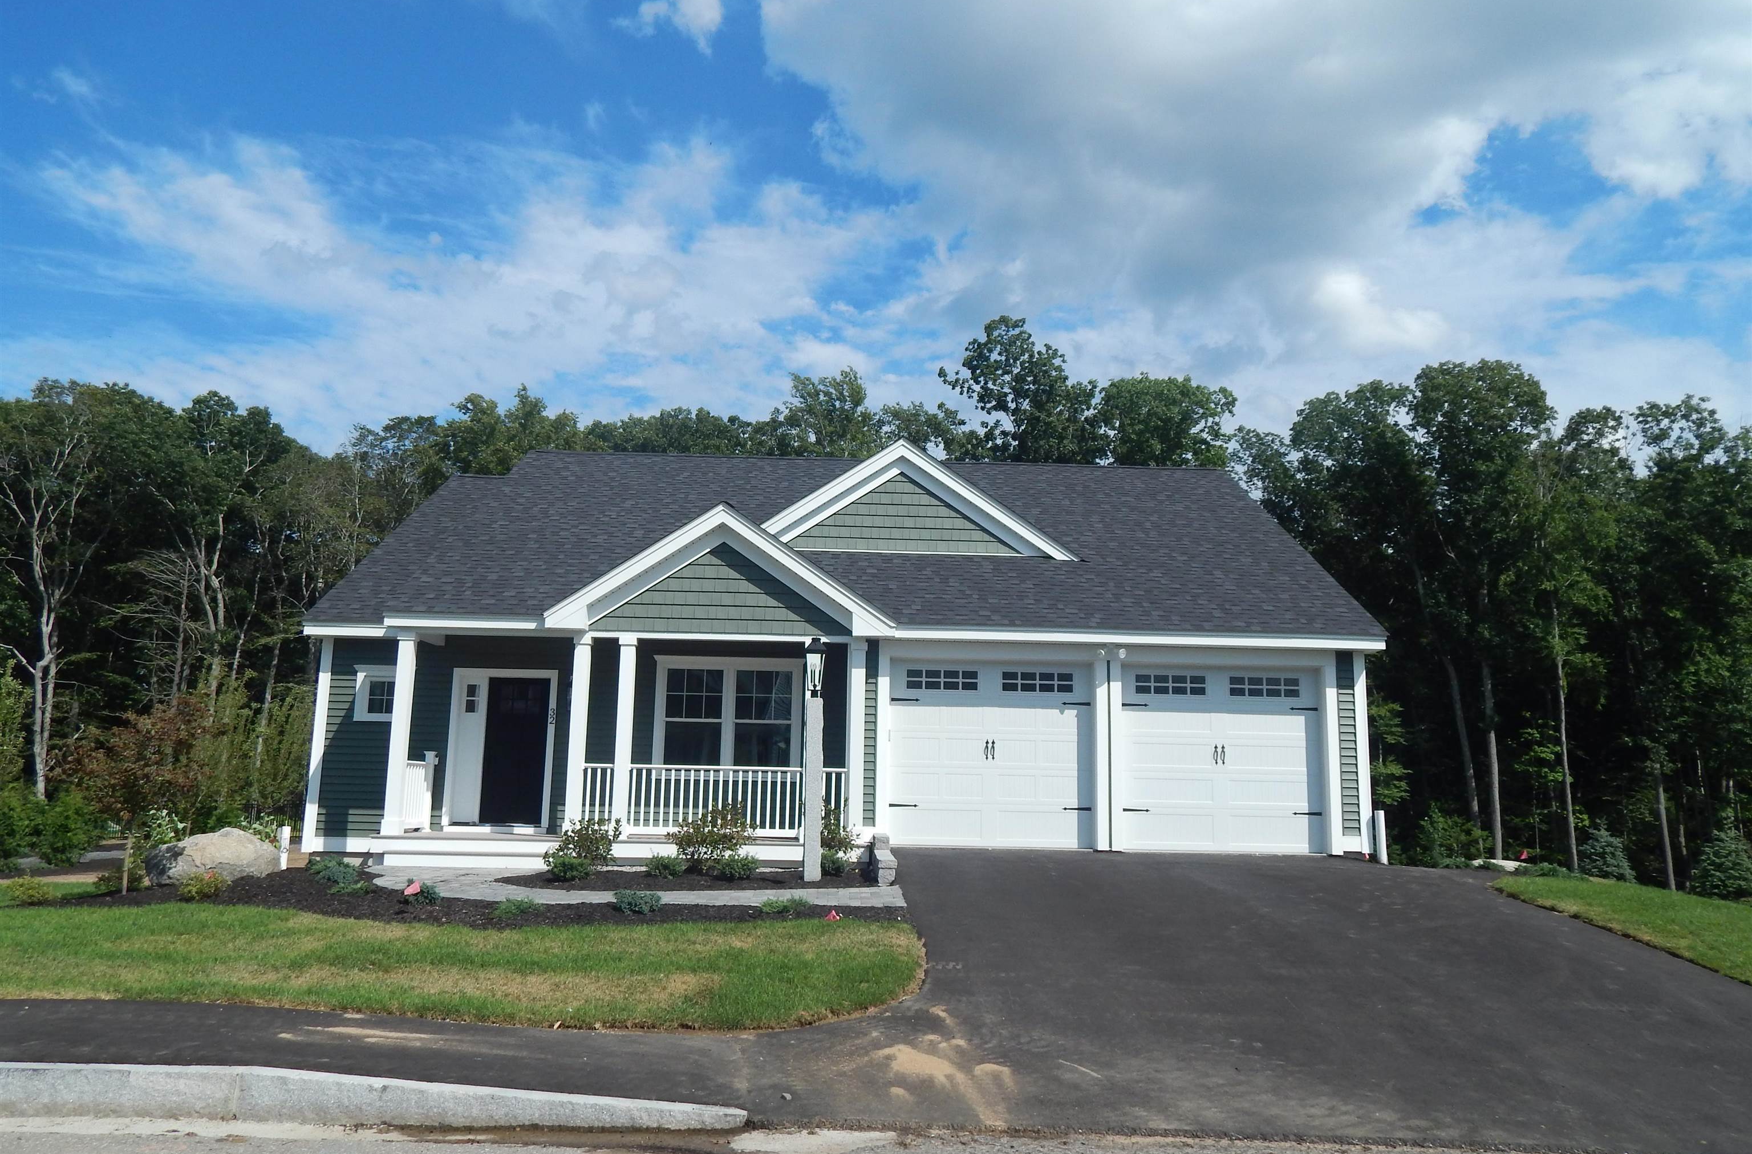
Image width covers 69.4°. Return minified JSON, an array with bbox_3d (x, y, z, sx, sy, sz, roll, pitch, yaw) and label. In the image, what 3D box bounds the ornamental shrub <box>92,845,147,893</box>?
[{"bbox_3d":[-7.155,2.767,11.982,0.522,0.454,0.550,1,-10,-2],"label":"ornamental shrub"}]

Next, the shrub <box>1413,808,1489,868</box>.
[{"bbox_3d":[8.310,3.777,18.290,1.104,0.835,1.000,1,-10,-2],"label":"shrub"}]

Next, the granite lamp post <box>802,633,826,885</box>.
[{"bbox_3d":[-0.753,2.216,15.503,0.260,2.950,0.260,1,-9,-1],"label":"granite lamp post"}]

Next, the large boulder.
[{"bbox_3d":[-6.756,2.858,12.893,1.346,0.585,1.100,1,-10,-2],"label":"large boulder"}]

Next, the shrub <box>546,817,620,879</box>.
[{"bbox_3d":[-3.519,3.231,15.166,0.913,0.690,0.850,1,-10,-2],"label":"shrub"}]

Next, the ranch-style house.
[{"bbox_3d":[-0.420,1.279,22.830,14.149,7.265,13.000,1,-10,-2],"label":"ranch-style house"}]

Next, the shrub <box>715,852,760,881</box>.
[{"bbox_3d":[-1.576,3.284,14.354,0.495,0.333,0.480,1,-10,-2],"label":"shrub"}]

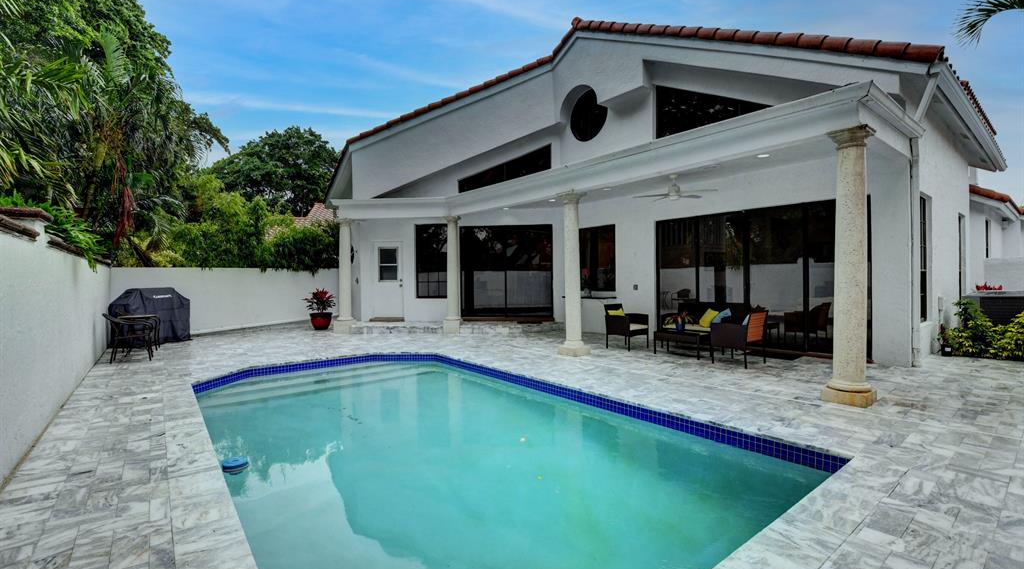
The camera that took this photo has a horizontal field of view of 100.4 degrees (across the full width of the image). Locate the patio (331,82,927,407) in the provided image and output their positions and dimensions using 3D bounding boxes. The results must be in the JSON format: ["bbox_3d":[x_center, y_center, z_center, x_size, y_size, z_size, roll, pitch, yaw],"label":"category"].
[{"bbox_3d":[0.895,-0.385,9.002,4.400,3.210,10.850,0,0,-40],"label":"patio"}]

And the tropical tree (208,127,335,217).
[{"bbox_3d":[-13.811,-4.030,25.000,7.700,10.500,7.300,0,0,0],"label":"tropical tree"}]

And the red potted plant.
[{"bbox_3d":[-5.261,0.670,11.650,0.860,1.100,0.850,0,0,0],"label":"red potted plant"}]

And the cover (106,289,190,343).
[{"bbox_3d":[-7.479,0.655,8.884,0.720,1.130,1.120,0,0,15],"label":"cover"}]

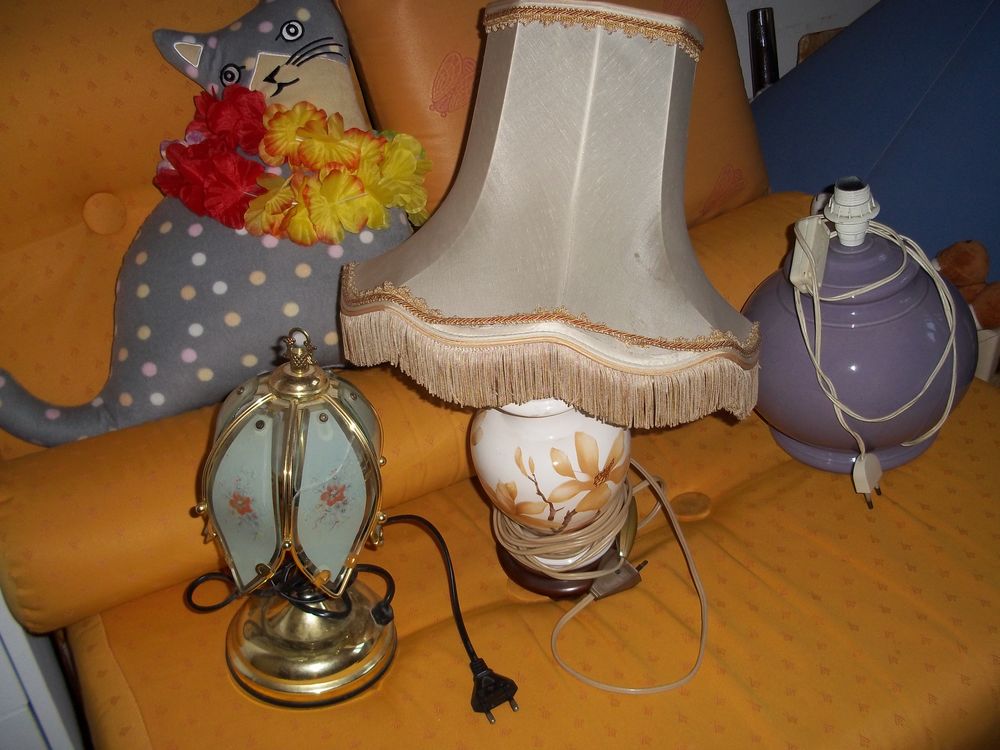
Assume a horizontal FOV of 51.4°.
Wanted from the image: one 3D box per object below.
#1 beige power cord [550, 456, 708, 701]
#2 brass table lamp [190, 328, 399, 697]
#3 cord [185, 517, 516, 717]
[{"bbox_3d":[0.107,0.143,0.784,0.108,0.046,0.209,7,37,14],"label":"beige power cord"},{"bbox_3d":[-0.129,0.085,0.693,0.132,0.272,0.132,5,35,0],"label":"brass table lamp"},{"bbox_3d":[-0.109,0.152,0.759,0.235,0.080,0.209,-4,36,0],"label":"cord"}]

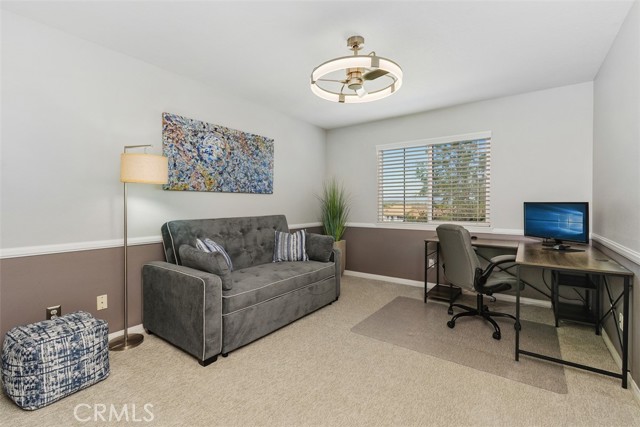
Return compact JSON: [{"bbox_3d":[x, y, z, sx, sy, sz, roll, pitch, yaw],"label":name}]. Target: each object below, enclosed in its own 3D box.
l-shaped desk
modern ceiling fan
[{"bbox_3d":[1.730,0.701,2.770,1.506,0.739,1.500,1,2,36],"label":"l-shaped desk"},{"bbox_3d":[0.290,-1.187,2.272,0.716,0.372,0.716,0,2,0],"label":"modern ceiling fan"}]

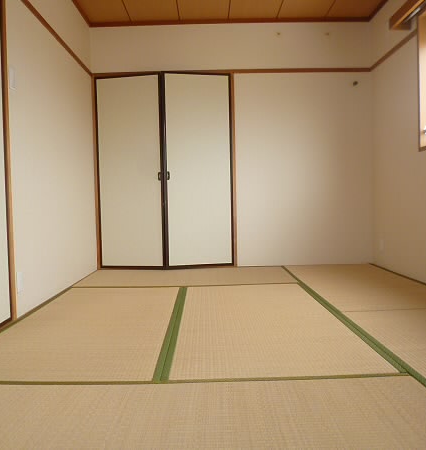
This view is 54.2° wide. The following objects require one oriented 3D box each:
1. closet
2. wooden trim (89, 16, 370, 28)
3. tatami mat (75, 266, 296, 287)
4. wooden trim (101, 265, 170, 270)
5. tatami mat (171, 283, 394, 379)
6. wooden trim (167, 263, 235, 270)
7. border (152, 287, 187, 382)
[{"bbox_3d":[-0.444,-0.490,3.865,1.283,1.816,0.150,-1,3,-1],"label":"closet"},{"bbox_3d":[0.169,-1.844,3.810,2.572,0.055,0.045,-1,3,-1],"label":"wooden trim"},{"bbox_3d":[-0.199,0.439,3.544,1.740,0.028,0.802,-1,3,-1],"label":"tatami mat"},{"bbox_3d":[-0.755,0.406,3.896,0.627,0.035,0.040,-1,3,5],"label":"wooden trim"},{"bbox_3d":[0.245,0.500,2.318,0.827,0.028,1.666,-1,3,-1],"label":"tatami mat"},{"bbox_3d":[-0.114,0.394,3.905,0.656,0.035,0.040,-1,3,-6],"label":"wooden trim"},{"bbox_3d":[-0.198,0.503,2.312,0.060,0.012,1.666,-1,3,-1],"label":"border"}]

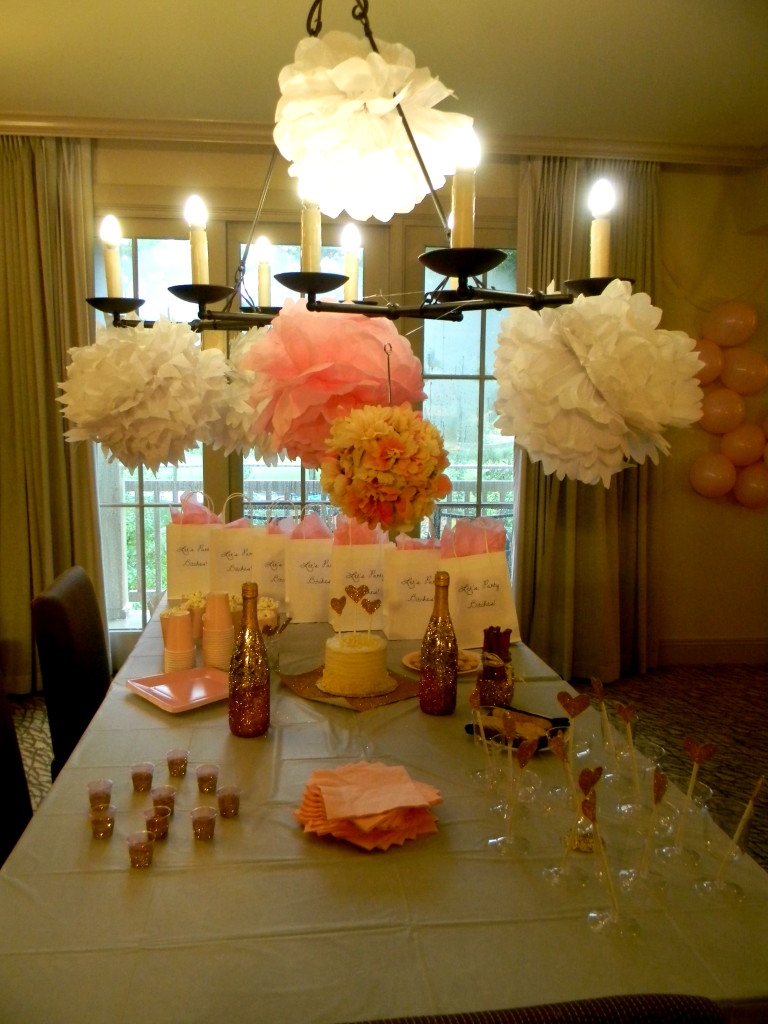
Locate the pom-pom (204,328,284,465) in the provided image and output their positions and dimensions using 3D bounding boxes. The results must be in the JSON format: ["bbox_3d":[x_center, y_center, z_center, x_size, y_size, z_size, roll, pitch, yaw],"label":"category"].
[{"bbox_3d":[-0.277,-0.268,1.920,0.335,0.320,0.335,-1,7,-7],"label":"pom-pom"}]

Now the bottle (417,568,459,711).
[{"bbox_3d":[0.123,0.287,1.816,0.085,0.312,0.085,-1,7,-7],"label":"bottle"}]

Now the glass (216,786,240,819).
[{"bbox_3d":[-0.263,0.495,1.408,0.041,0.040,0.041,0,7,0],"label":"glass"}]

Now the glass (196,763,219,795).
[{"bbox_3d":[-0.318,0.484,1.498,0.042,0.040,0.042,0,7,0],"label":"glass"}]

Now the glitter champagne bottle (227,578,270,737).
[{"bbox_3d":[-0.285,0.310,1.762,0.086,0.319,0.086,0,7,0],"label":"glitter champagne bottle"}]

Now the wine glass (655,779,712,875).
[{"bbox_3d":[0.442,0.467,1.235,0.090,0.106,0.090,-1,7,-7],"label":"wine glass"}]

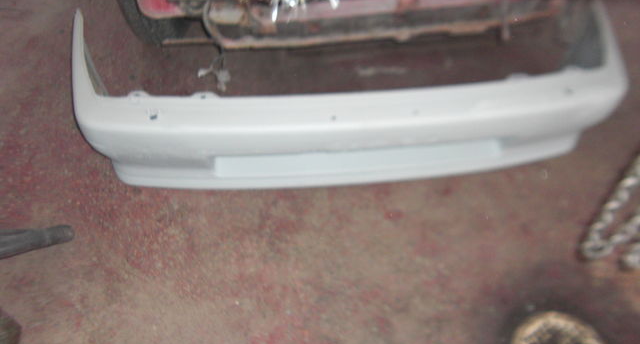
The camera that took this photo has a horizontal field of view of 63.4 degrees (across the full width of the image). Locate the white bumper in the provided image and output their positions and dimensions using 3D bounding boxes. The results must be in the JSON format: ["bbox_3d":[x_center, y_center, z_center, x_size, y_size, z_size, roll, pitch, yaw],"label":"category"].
[{"bbox_3d":[0.091,-0.243,1.629,1.660,0.320,0.510,-4,51,-3],"label":"white bumper"}]

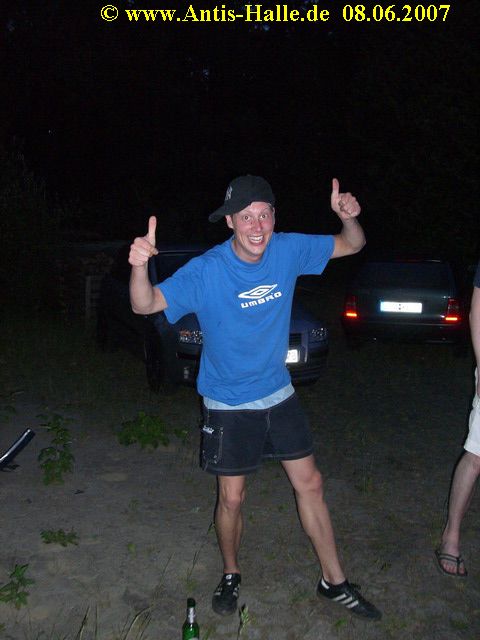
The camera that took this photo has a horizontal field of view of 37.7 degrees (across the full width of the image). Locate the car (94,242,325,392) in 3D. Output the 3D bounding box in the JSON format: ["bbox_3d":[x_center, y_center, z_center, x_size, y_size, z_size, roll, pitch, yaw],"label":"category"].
[{"bbox_3d":[-0.537,-0.170,8.183,1.770,1.440,4.400,0,7,-21],"label":"car"}]

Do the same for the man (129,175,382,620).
[{"bbox_3d":[0.073,0.300,2.800,1.040,1.750,0.560,1,6,-7],"label":"man"}]

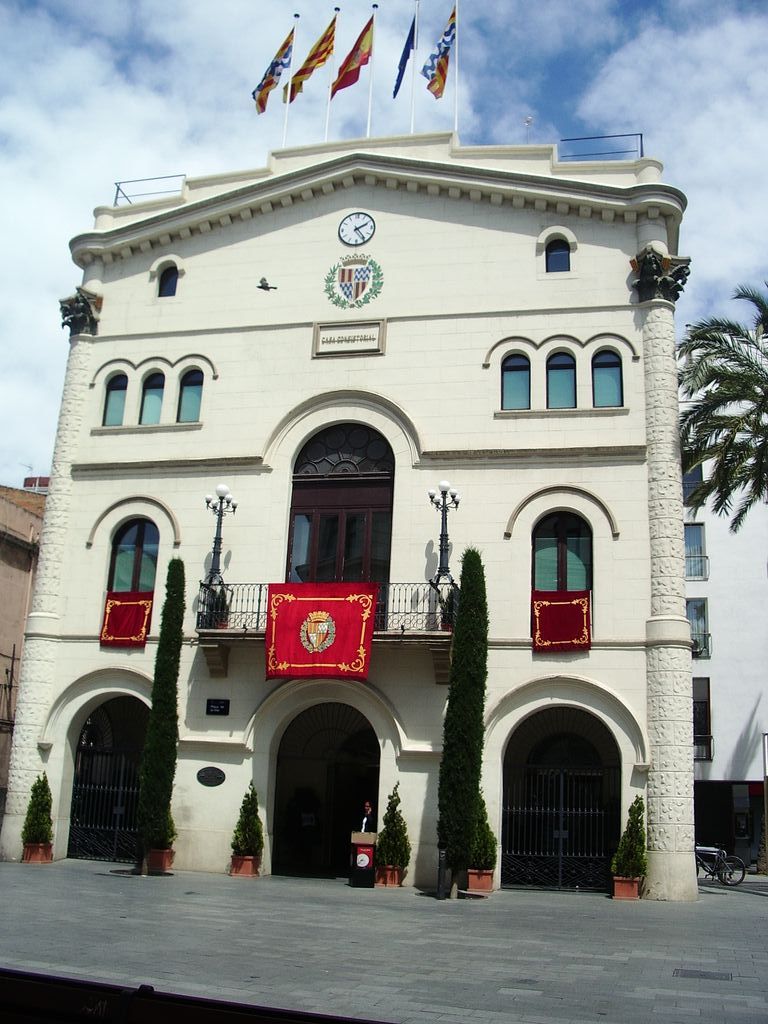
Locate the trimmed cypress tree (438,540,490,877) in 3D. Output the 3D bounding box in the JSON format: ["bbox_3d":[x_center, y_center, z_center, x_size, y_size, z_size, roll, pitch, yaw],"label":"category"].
[{"bbox_3d":[1.585,4.142,20.886,0.940,6.928,0.920,-1,-13,13],"label":"trimmed cypress tree"}]

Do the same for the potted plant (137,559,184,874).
[{"bbox_3d":[-4.771,4.279,22.282,0.820,6.680,0.820,-1,-15,13],"label":"potted plant"}]

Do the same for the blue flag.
[{"bbox_3d":[0.633,-14.042,31.990,0.456,2.025,1.367,5,-17,-9],"label":"blue flag"}]

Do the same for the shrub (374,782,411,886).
[{"bbox_3d":[0.195,7.150,23.013,0.820,2.200,0.800,-1,-17,14],"label":"shrub"}]

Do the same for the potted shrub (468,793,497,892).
[{"bbox_3d":[2.022,6.840,21.629,0.701,2.059,0.680,-1,-13,13],"label":"potted shrub"}]

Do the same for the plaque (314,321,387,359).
[{"bbox_3d":[-0.908,-4.595,27.628,2.025,1.093,0.142,-1,-17,13],"label":"plaque"}]

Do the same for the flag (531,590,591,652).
[{"bbox_3d":[3.878,2.379,22.536,1.277,1.345,0.100,-1,-15,13],"label":"flag"}]

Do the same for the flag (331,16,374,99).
[{"bbox_3d":[-0.933,-13.730,31.221,1.200,2.900,0.450,-1,-17,14],"label":"flag"}]

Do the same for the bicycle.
[{"bbox_3d":[7.329,7.938,23.460,1.720,1.000,0.580,2,-13,-2],"label":"bicycle"}]

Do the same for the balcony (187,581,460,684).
[{"bbox_3d":[-1.350,2.958,24.902,6.480,2.329,1.063,-1,-17,13],"label":"balcony"}]

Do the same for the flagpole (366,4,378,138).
[{"bbox_3d":[-0.325,-11.889,28.143,0.140,4.492,0.140,-1,-15,13],"label":"flagpole"}]

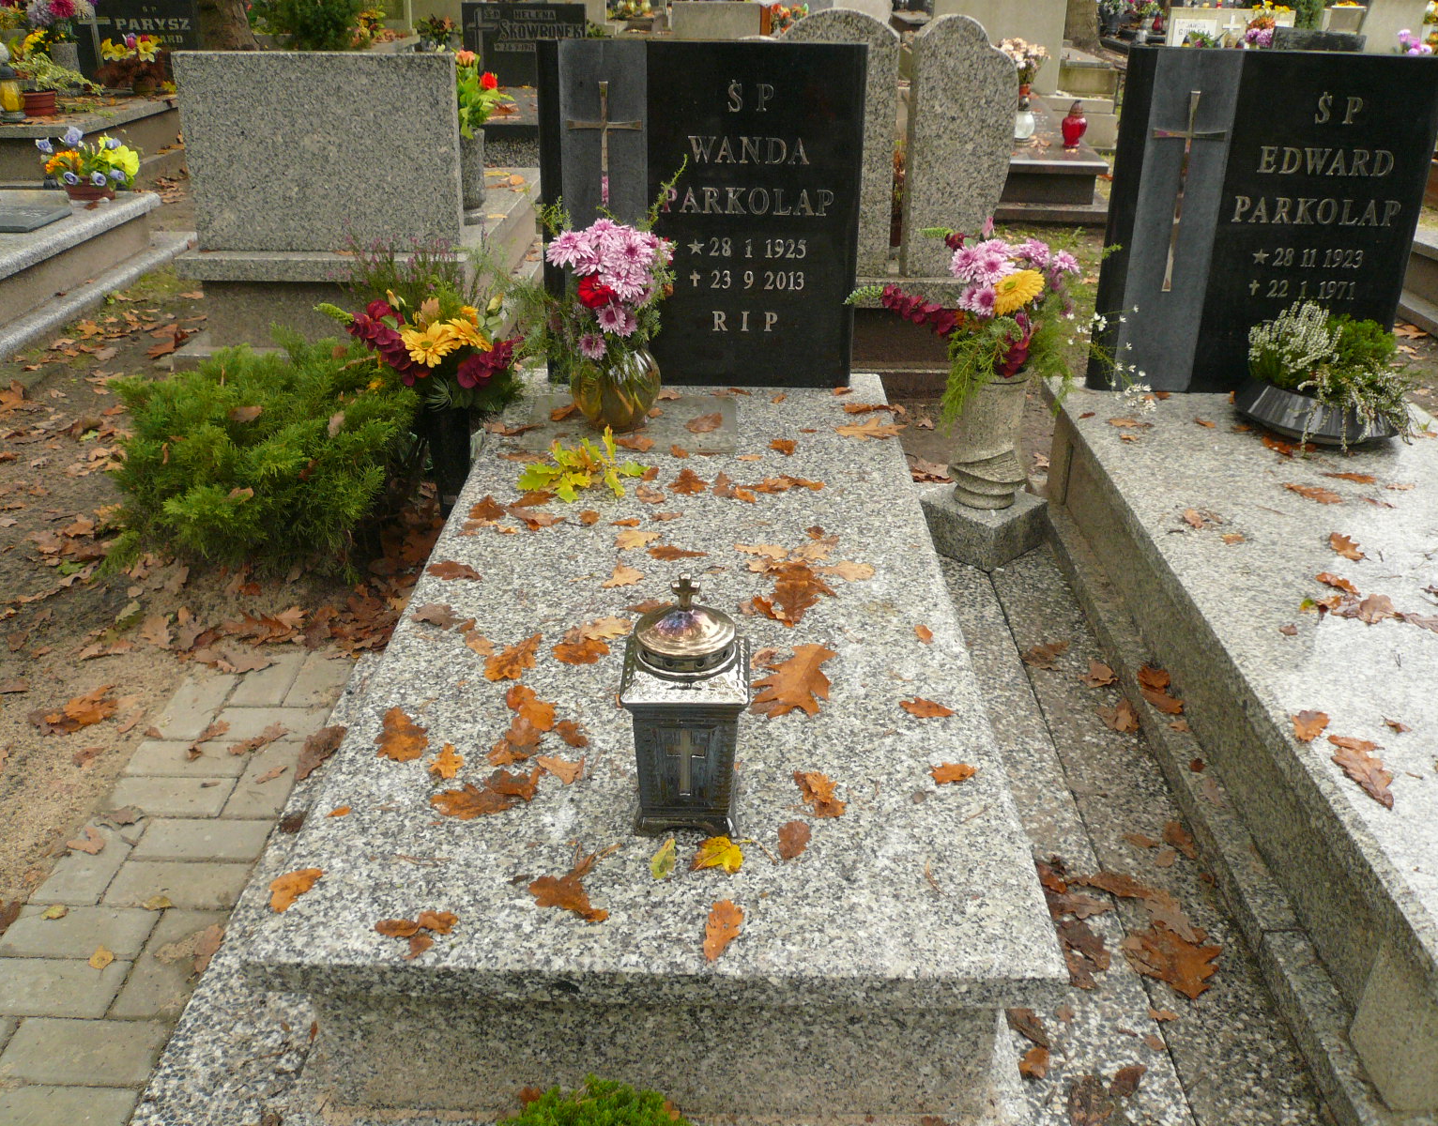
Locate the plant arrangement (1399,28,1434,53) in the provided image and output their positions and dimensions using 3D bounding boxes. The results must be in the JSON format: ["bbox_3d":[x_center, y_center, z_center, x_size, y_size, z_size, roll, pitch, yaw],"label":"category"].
[{"bbox_3d":[4.179,-3.059,7.284,0.220,0.250,0.210,1,29,0],"label":"plant arrangement"}]

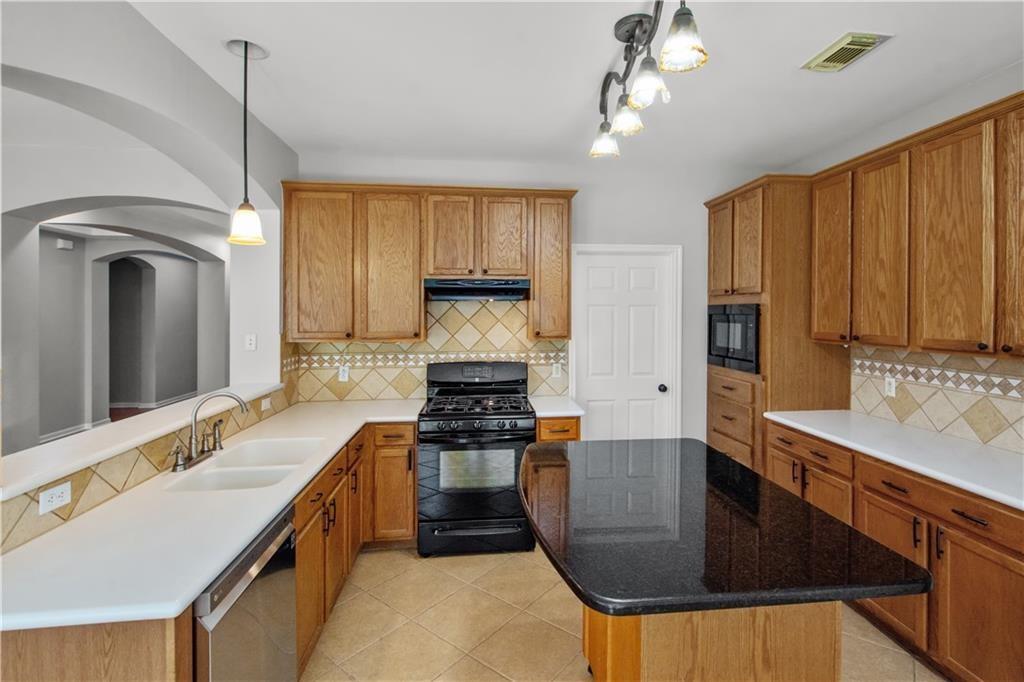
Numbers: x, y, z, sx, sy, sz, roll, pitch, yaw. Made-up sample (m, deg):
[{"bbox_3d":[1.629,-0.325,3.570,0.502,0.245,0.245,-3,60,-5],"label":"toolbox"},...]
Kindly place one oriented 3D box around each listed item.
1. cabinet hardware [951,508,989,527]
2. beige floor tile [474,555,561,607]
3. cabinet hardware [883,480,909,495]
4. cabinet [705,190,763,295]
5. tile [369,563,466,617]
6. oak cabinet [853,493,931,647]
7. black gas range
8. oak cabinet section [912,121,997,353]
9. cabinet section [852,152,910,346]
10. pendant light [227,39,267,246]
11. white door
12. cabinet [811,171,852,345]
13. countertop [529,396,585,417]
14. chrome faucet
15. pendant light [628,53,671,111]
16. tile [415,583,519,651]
[{"bbox_3d":[1.771,0.686,1.871,0.030,0.014,0.138,0,2,-5],"label":"cabinet hardware"},{"bbox_3d":[0.034,1.413,2.825,0.406,0.010,0.406,2,3,40],"label":"beige floor tile"},{"bbox_3d":[1.740,0.663,2.195,0.030,0.014,0.135,0,2,-5],"label":"cabinet hardware"},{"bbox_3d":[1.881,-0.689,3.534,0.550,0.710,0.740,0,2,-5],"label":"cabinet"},{"bbox_3d":[-0.543,1.418,2.770,0.406,0.010,0.406,2,3,40],"label":"tile"},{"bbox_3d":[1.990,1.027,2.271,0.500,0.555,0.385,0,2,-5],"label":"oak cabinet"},{"bbox_3d":[-0.244,0.778,3.394,0.760,1.200,0.670,0,2,-5],"label":"black gas range"},{"bbox_3d":[2.196,-0.461,2.269,0.321,1.013,0.378,0,3,-5],"label":"oak cabinet section"},{"bbox_3d":[2.160,-0.482,2.654,0.321,1.008,0.344,0,3,-5],"label":"cabinet section"},{"bbox_3d":[-1.187,-0.883,2.171,0.178,0.875,0.178,0,2,-5],"label":"pendant light"},{"bbox_3d":[0.901,0.305,3.864,0.880,2.090,0.080,0,2,-5],"label":"white door"},{"bbox_3d":[2.113,-0.503,3.002,0.320,1.010,0.325,0,2,-5],"label":"cabinet"},{"bbox_3d":[0.295,0.474,3.470,0.325,0.037,0.630,0,2,-5],"label":"countertop"},{"bbox_3d":[-1.335,0.386,2.156,0.240,0.300,0.290,0,2,-5],"label":"chrome faucet"},{"bbox_3d":[0.517,-0.986,1.821,0.157,0.200,0.157,0,2,-5],"label":"pendant light"},{"bbox_3d":[-0.227,1.432,2.509,0.406,0.010,0.406,2,3,40],"label":"tile"}]

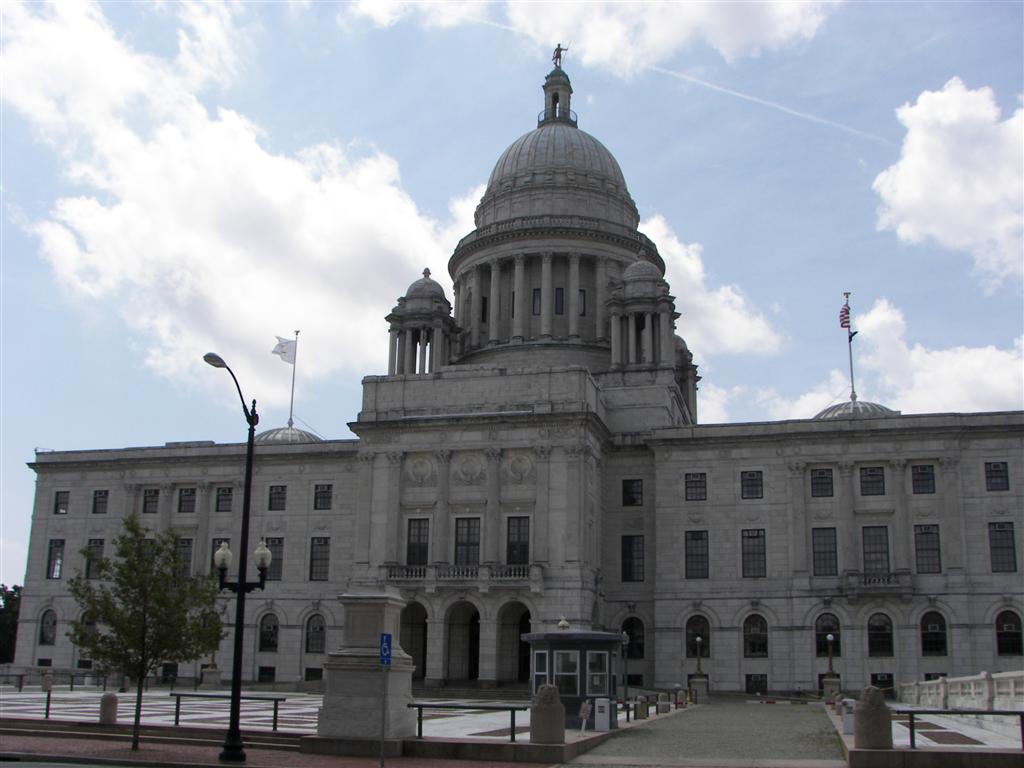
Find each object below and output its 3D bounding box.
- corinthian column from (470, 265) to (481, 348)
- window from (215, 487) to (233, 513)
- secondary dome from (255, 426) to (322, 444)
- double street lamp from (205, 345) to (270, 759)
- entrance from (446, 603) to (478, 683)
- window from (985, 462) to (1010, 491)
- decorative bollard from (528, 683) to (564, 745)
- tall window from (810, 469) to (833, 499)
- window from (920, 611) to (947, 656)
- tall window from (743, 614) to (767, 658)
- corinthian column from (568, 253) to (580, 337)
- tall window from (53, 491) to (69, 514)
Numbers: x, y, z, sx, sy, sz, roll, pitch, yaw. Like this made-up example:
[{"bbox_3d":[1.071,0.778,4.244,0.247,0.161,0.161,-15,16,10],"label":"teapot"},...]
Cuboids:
[{"bbox_3d":[-3.877,-8.232,113.115,1.100,9.200,1.100,1,-15,0],"label":"corinthian column"},{"bbox_3d":[-27.407,10.972,101.165,1.711,2.298,0.300,-3,-15,15],"label":"window"},{"bbox_3d":[-25.429,6.229,121.704,9.000,2.600,9.000,-3,-15,15],"label":"secondary dome"},{"bbox_3d":[-6.237,3.699,22.906,1.280,8.693,2.020,-6,-15,24],"label":"double street lamp"},{"bbox_3d":[-3.875,19.959,82.863,2.850,6.200,1.000,-3,-15,15],"label":"entrance"},{"bbox_3d":[38.099,7.273,83.628,1.692,2.300,0.403,-3,-16,15],"label":"window"},{"bbox_3d":[0.833,7.976,25.700,0.840,1.400,0.840,1,-14,0],"label":"decorative bollard"},{"bbox_3d":[25.252,8.082,86.809,1.692,2.300,0.403,-3,-16,15],"label":"tall window"},{"bbox_3d":[31.519,18.666,79.574,1.792,3.372,0.350,-3,-15,14],"label":"window"},{"bbox_3d":[19.932,20.587,87.171,2.080,3.390,0.300,-3,-15,15],"label":"tall window"},{"bbox_3d":[6.250,-8.850,106.495,1.170,9.114,1.170,-3,-15,14],"label":"corinthian column"},{"bbox_3d":[-44.618,11.798,105.632,1.692,2.300,0.403,-3,-16,15],"label":"tall window"}]

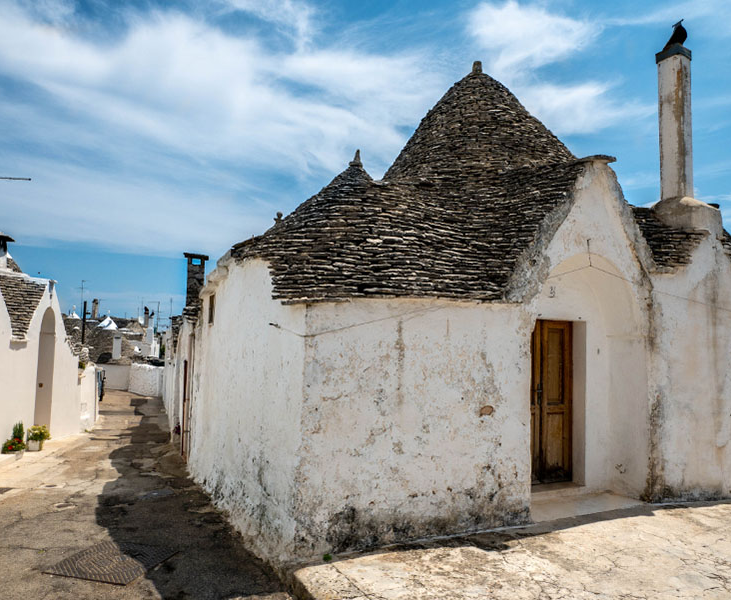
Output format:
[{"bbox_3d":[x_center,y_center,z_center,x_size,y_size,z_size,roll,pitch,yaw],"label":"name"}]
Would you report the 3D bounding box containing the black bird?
[{"bbox_3d":[3.923,-3.372,7.013,0.291,0.359,0.184,1,-3,0],"label":"black bird"}]

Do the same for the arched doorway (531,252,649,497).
[{"bbox_3d":[2.259,0.841,6.104,1.746,2.638,0.640,3,-4,-25],"label":"arched doorway"}]

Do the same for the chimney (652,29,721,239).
[{"bbox_3d":[4.003,-2.025,6.931,0.679,2.435,0.504,3,-4,-28],"label":"chimney"}]

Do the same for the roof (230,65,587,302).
[{"bbox_3d":[0.844,-1.674,7.667,5.044,3.722,4.656,3,-4,-25],"label":"roof"}]

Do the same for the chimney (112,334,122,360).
[{"bbox_3d":[-11.675,2.259,26.088,0.417,1.172,0.417,0,-4,10],"label":"chimney"}]

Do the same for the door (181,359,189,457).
[{"bbox_3d":[-3.230,1.914,9.889,0.097,1.732,0.825,2,-4,-20],"label":"door"}]

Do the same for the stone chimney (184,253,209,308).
[{"bbox_3d":[-3.494,-0.392,11.390,0.466,1.134,0.407,3,-4,-28],"label":"stone chimney"}]

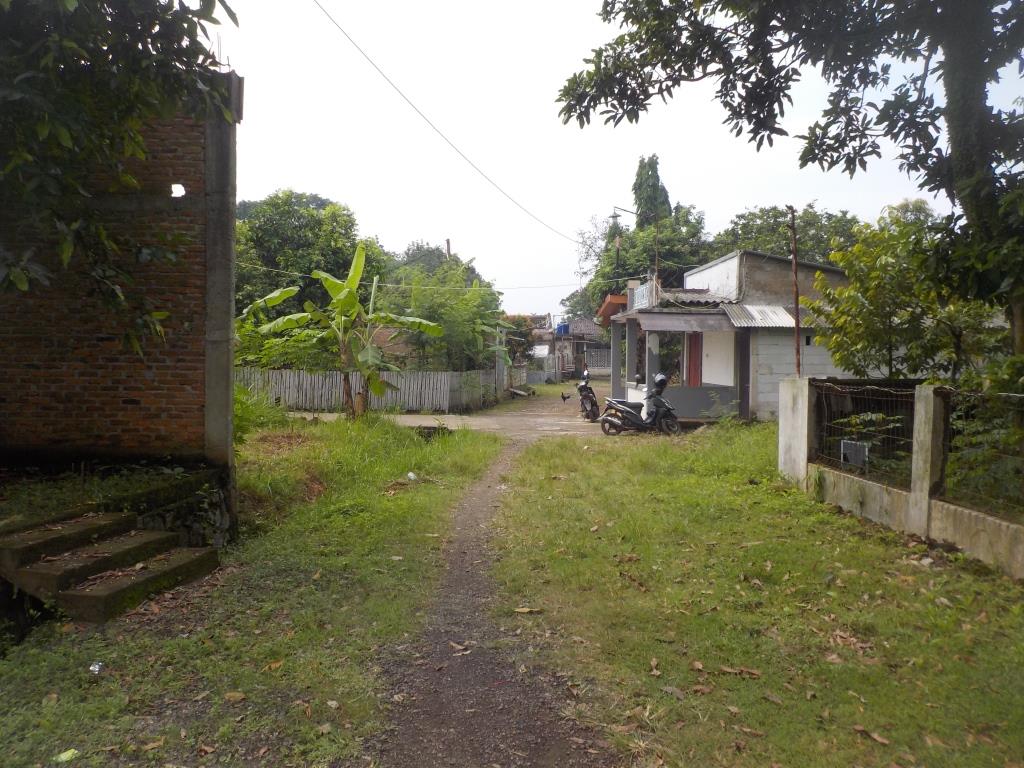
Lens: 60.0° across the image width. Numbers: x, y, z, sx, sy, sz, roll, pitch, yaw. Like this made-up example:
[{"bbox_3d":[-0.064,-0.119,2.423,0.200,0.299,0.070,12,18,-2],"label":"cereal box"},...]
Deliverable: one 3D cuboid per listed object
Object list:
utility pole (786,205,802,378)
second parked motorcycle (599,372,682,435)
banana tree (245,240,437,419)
[{"bbox_3d":[3.796,-0.538,11.800,0.130,3.700,0.120,-3,1,0],"label":"utility pole"},{"bbox_3d":[2.805,0.446,19.300,1.850,1.300,0.700,0,1,-3],"label":"second parked motorcycle"},{"bbox_3d":[-4.450,-1.405,23.300,5.200,4.650,4.200,0,1,0],"label":"banana tree"}]

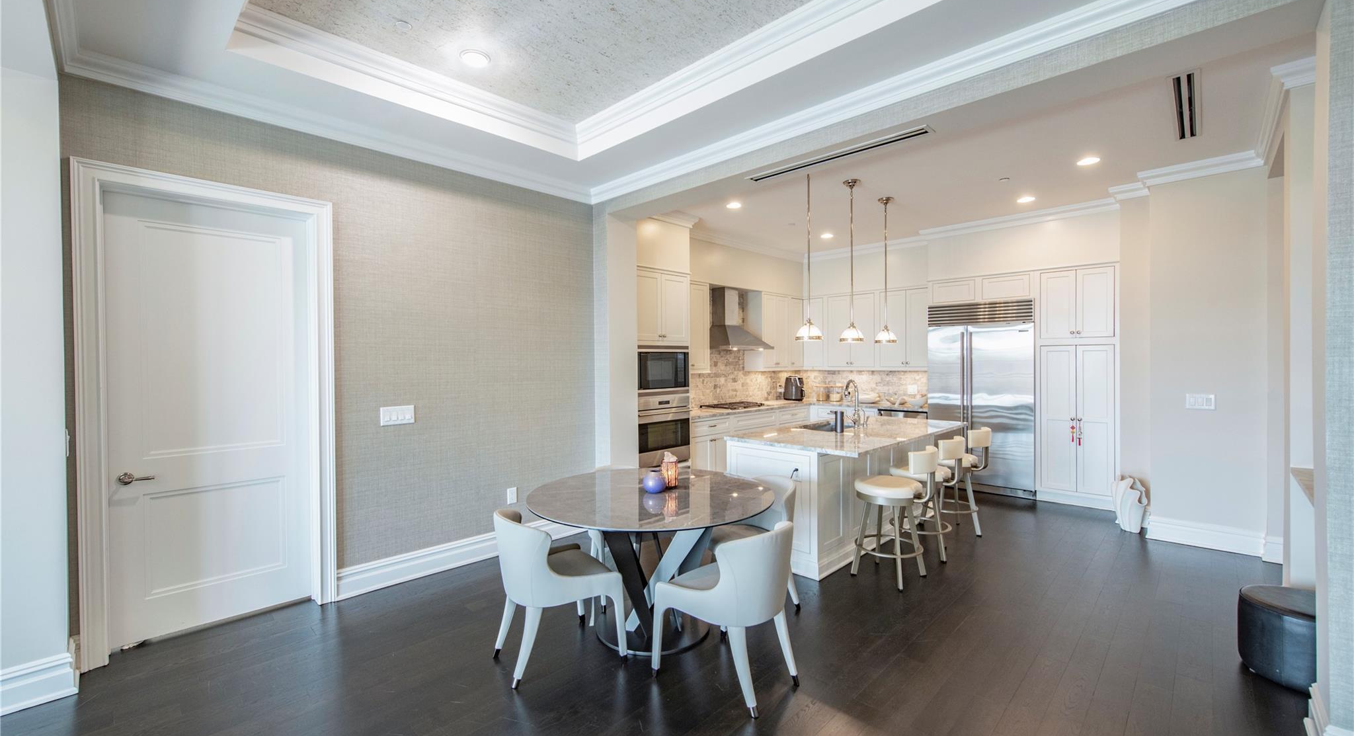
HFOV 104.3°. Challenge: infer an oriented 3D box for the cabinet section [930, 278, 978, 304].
[{"bbox_3d":[3.425,-0.894,6.353,0.486,0.253,0.560,0,1,43],"label":"cabinet section"}]

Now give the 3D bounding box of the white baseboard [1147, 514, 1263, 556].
[{"bbox_3d":[4.170,1.337,4.185,0.650,0.180,0.020,0,1,44],"label":"white baseboard"}]

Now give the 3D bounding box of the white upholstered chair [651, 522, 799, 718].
[{"bbox_3d":[0.257,1.088,2.494,0.560,0.760,0.575,-1,1,-44],"label":"white upholstered chair"}]

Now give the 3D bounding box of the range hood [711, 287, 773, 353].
[{"bbox_3d":[0.738,-0.623,6.785,0.610,0.800,0.920,0,1,44],"label":"range hood"}]

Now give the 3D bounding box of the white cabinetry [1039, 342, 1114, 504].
[{"bbox_3d":[4.291,0.515,5.607,0.640,1.510,0.620,0,1,44],"label":"white cabinetry"}]

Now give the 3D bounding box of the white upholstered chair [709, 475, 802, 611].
[{"bbox_3d":[0.466,1.067,3.253,0.590,0.787,0.560,-1,1,-14],"label":"white upholstered chair"}]

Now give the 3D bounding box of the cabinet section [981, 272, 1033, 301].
[{"bbox_3d":[3.807,-0.890,5.992,0.492,0.257,0.560,0,1,43],"label":"cabinet section"}]

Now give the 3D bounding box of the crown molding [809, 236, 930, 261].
[{"bbox_3d":[2.551,-1.612,7.198,1.880,0.110,0.110,1,1,44],"label":"crown molding"}]

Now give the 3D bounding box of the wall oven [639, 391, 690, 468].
[{"bbox_3d":[-0.317,0.640,5.618,0.610,0.725,0.760,0,1,44],"label":"wall oven"}]

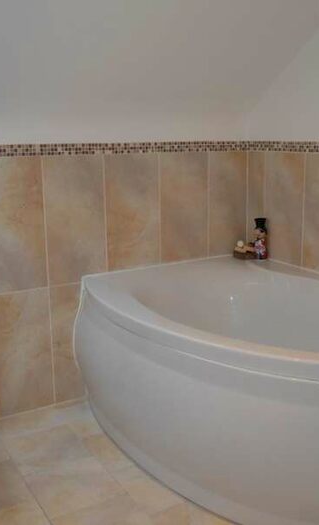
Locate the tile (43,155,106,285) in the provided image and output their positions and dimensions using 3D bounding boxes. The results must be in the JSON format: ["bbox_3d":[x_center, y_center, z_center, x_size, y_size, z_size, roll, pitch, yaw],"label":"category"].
[{"bbox_3d":[-0.392,-0.192,2.663,0.298,0.598,0.010,-7,14,-28],"label":"tile"}]

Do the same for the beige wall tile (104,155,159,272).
[{"bbox_3d":[-0.130,-0.236,2.778,0.294,0.579,0.010,-8,15,-29],"label":"beige wall tile"}]

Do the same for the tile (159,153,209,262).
[{"bbox_3d":[0.131,-0.260,2.948,0.298,0.598,0.010,-7,14,-28],"label":"tile"}]

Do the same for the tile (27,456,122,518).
[{"bbox_3d":[-0.322,0.843,2.131,0.295,0.010,0.295,-7,14,-28],"label":"tile"}]

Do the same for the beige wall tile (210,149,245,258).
[{"bbox_3d":[0.374,-0.292,3.080,0.254,0.598,0.010,-7,14,-28],"label":"beige wall tile"}]

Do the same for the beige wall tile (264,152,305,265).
[{"bbox_3d":[0.631,-0.255,2.898,0.010,0.598,0.298,-7,14,-28],"label":"beige wall tile"}]

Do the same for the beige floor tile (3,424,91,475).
[{"bbox_3d":[-0.476,0.787,2.381,0.288,0.010,0.294,-8,15,-29],"label":"beige floor tile"}]

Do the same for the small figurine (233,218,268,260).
[{"bbox_3d":[0.484,-0.128,3.022,0.170,0.213,0.090,5,14,23],"label":"small figurine"}]

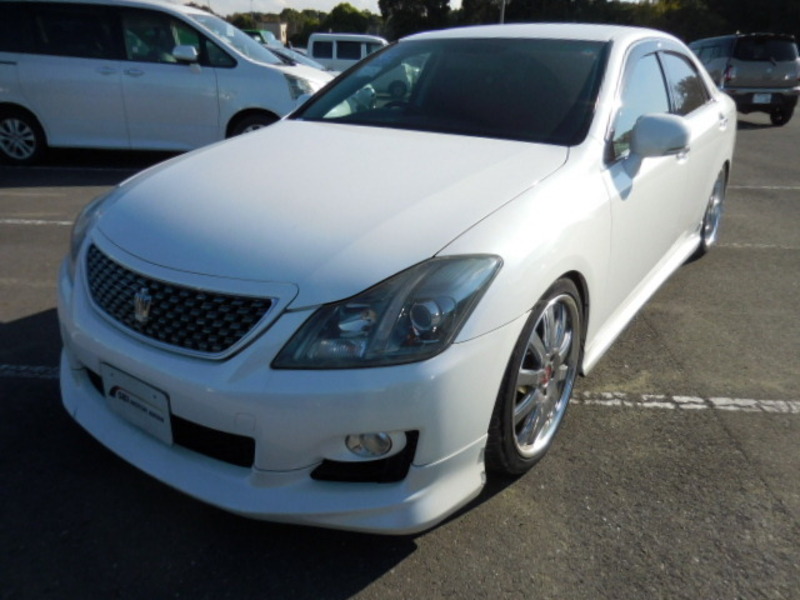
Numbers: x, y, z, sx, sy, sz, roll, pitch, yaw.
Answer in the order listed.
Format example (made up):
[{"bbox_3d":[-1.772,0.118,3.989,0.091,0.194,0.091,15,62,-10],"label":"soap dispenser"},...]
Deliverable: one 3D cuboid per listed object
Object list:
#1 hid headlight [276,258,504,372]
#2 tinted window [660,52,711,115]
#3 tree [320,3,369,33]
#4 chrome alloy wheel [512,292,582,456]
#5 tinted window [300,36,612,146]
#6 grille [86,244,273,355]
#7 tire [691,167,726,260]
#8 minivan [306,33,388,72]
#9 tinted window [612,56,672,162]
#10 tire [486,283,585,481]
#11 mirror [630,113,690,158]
[{"bbox_3d":[-0.006,0.031,1.468,0.600,0.260,0.230,-1,23,-4],"label":"hid headlight"},{"bbox_3d":[1.586,-1.191,3.162,0.080,0.340,1.050,-11,11,40],"label":"tinted window"},{"bbox_3d":[-4.661,-22.744,50.124,5.000,5.313,4.800,1,23,0],"label":"tree"},{"bbox_3d":[0.401,0.220,1.894,0.200,0.535,0.535,16,27,32],"label":"chrome alloy wheel"},{"bbox_3d":[0.230,-0.966,2.575,1.460,0.130,0.850,16,54,32],"label":"tinted window"},{"bbox_3d":[-0.680,0.005,1.632,0.830,0.200,0.120,16,27,32],"label":"grille"},{"bbox_3d":[2.051,-0.667,4.043,0.245,0.650,0.650,16,27,32],"label":"tire"},{"bbox_3d":[-1.098,-7.608,18.802,3.395,1.880,1.475,6,23,12],"label":"minivan"},{"bbox_3d":[0.982,-0.846,2.403,0.080,0.430,0.930,-11,11,40],"label":"tinted window"},{"bbox_3d":[0.378,0.213,1.909,0.245,0.650,0.650,16,27,32],"label":"tire"},{"bbox_3d":[0.952,-0.603,2.111,0.230,0.165,0.140,16,27,32],"label":"mirror"}]

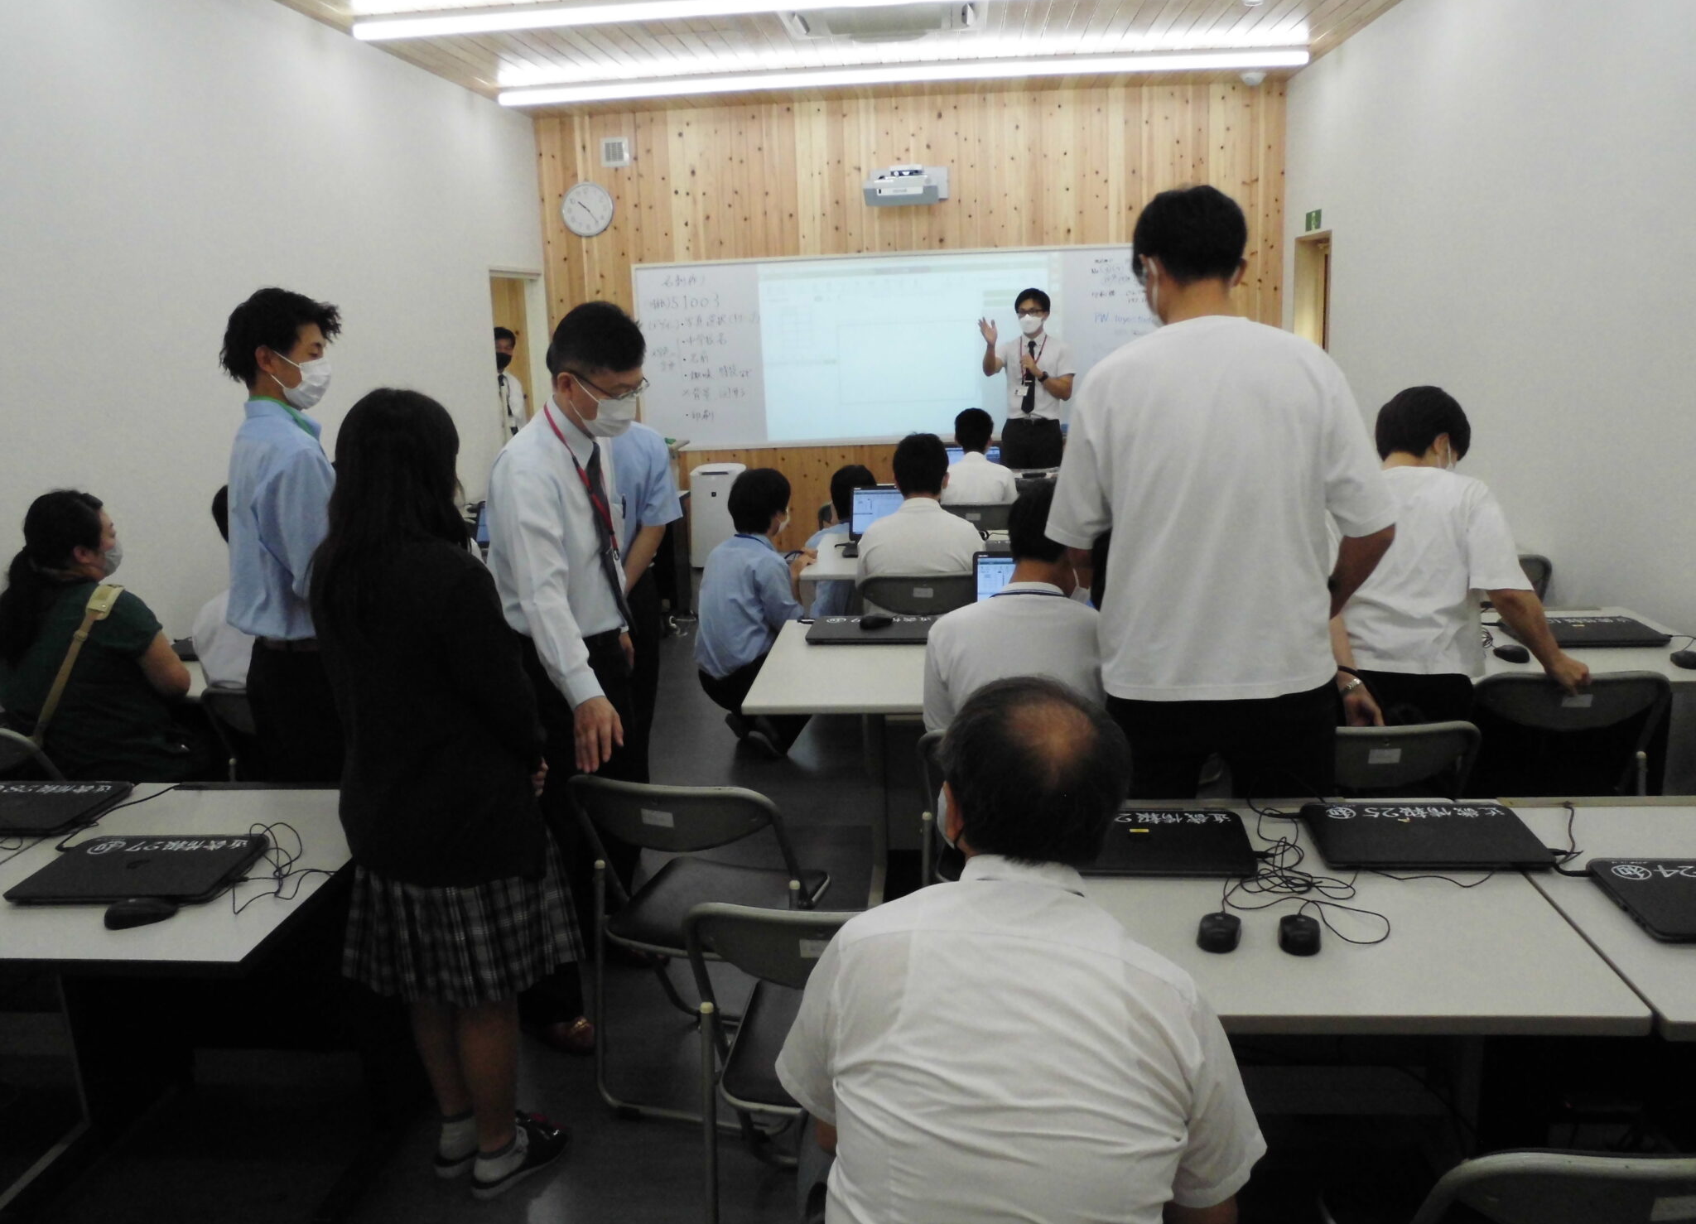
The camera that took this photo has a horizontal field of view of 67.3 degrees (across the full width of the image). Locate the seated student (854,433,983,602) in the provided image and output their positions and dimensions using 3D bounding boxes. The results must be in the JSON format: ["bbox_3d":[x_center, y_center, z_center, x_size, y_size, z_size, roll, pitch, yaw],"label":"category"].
[{"bbox_3d":[0.265,-0.039,4.591,0.480,1.240,0.700,0,13,7],"label":"seated student"}]

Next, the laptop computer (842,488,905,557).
[{"bbox_3d":[0.195,-0.370,5.106,0.370,0.240,0.280,-1,13,5],"label":"laptop computer"}]

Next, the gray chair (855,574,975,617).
[{"bbox_3d":[0.289,0.198,4.592,0.460,0.770,0.480,-1,14,5],"label":"gray chair"}]

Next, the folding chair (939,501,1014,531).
[{"bbox_3d":[0.620,-0.173,6.201,0.460,0.760,0.470,-1,13,5],"label":"folding chair"}]

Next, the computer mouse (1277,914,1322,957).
[{"bbox_3d":[0.685,0.482,1.925,0.063,0.037,0.106,1,14,15],"label":"computer mouse"}]

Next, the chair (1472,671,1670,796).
[{"bbox_3d":[1.691,0.475,3.220,0.460,0.770,0.480,0,14,10],"label":"chair"}]

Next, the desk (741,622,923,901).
[{"bbox_3d":[0.483,0.463,3.606,1.400,0.705,0.810,-1,14,5],"label":"desk"}]

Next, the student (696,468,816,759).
[{"bbox_3d":[-0.356,0.008,4.844,0.600,1.110,0.460,-11,16,-31],"label":"student"}]

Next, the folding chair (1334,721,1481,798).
[{"bbox_3d":[1.105,0.564,2.956,0.460,0.770,0.480,-3,14,-5],"label":"folding chair"}]

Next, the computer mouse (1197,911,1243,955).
[{"bbox_3d":[0.562,0.477,1.921,0.063,0.037,0.105,1,14,12],"label":"computer mouse"}]

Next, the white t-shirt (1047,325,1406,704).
[{"bbox_3d":[0.709,-0.195,2.514,0.630,0.730,0.340,-1,13,3],"label":"white t-shirt"}]

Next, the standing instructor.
[{"bbox_3d":[0.985,-0.891,7.008,0.540,1.730,0.400,1,14,13],"label":"standing instructor"}]

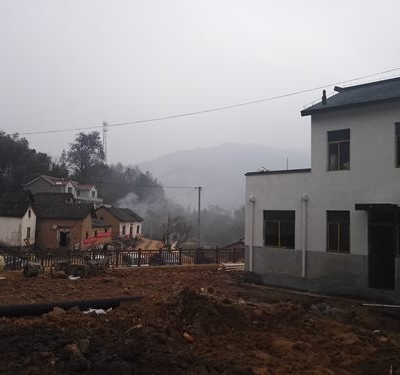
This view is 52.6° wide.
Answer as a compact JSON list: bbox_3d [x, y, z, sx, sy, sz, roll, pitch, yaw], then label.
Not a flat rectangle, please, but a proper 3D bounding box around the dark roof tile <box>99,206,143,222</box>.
[{"bbox_3d":[-17.000,5.307,81.830,7.400,2.700,9.600,-1,-3,18],"label":"dark roof tile"}]

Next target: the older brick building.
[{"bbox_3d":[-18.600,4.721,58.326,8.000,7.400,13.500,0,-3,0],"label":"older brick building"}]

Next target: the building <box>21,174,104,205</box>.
[{"bbox_3d":[-43.800,2.206,132.087,10.500,10.000,20.000,-1,-4,22],"label":"building"}]

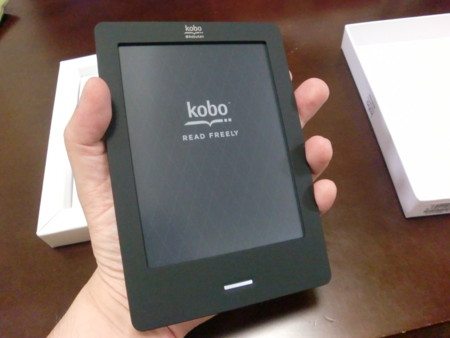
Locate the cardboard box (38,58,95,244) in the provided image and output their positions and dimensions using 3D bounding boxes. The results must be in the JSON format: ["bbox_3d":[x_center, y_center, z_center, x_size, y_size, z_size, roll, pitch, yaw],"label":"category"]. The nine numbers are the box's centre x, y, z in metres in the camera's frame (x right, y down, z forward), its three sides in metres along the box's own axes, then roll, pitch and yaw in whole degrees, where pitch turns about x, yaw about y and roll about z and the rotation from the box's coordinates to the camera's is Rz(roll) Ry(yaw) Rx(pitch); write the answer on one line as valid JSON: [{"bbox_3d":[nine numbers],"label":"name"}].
[{"bbox_3d":[-0.085,-0.041,0.353,0.157,0.025,0.209,-11,56,-1],"label":"cardboard box"}]

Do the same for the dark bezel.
[{"bbox_3d":[-0.006,-0.007,0.210,0.114,0.010,0.165,-7,81,-18],"label":"dark bezel"}]

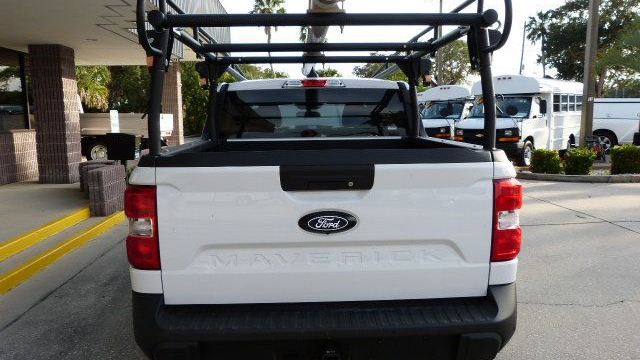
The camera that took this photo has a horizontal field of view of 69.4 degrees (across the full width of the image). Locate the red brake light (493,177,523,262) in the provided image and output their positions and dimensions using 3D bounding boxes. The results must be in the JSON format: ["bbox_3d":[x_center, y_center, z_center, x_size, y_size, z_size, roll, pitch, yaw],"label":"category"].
[{"bbox_3d":[0.806,0.170,2.036,0.160,0.365,0.150,-1,8,-3],"label":"red brake light"}]

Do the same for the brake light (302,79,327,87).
[{"bbox_3d":[-0.046,-0.741,3.514,0.200,0.060,0.070,-1,8,-3],"label":"brake light"}]

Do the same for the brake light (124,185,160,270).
[{"bbox_3d":[-0.743,0.196,1.967,0.160,0.365,0.150,-1,8,-3],"label":"brake light"}]

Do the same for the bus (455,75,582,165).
[{"bbox_3d":[6.641,-1.991,14.982,5.800,2.580,2.100,-8,11,-43],"label":"bus"}]

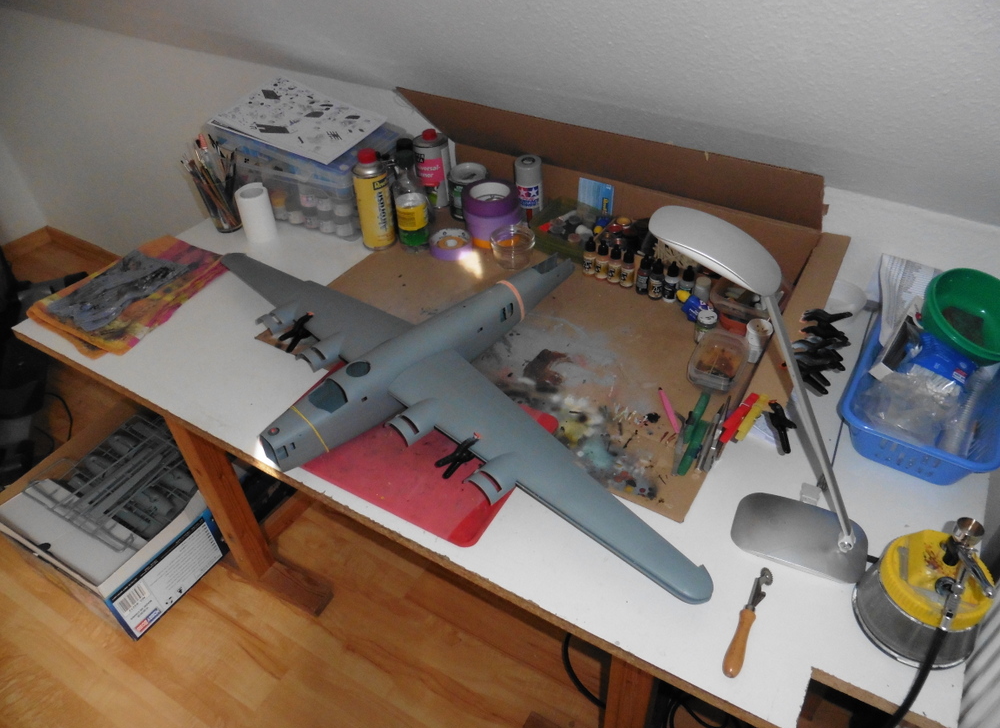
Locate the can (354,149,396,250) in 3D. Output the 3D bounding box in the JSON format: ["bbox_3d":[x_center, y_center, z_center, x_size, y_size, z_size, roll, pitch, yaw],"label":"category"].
[{"bbox_3d":[-0.254,-0.329,1.392,0.067,0.194,0.067,-1,41,1],"label":"can"}]

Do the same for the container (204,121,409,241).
[{"bbox_3d":[-0.409,-0.433,1.536,0.356,0.171,0.232,17,44,20],"label":"container"}]

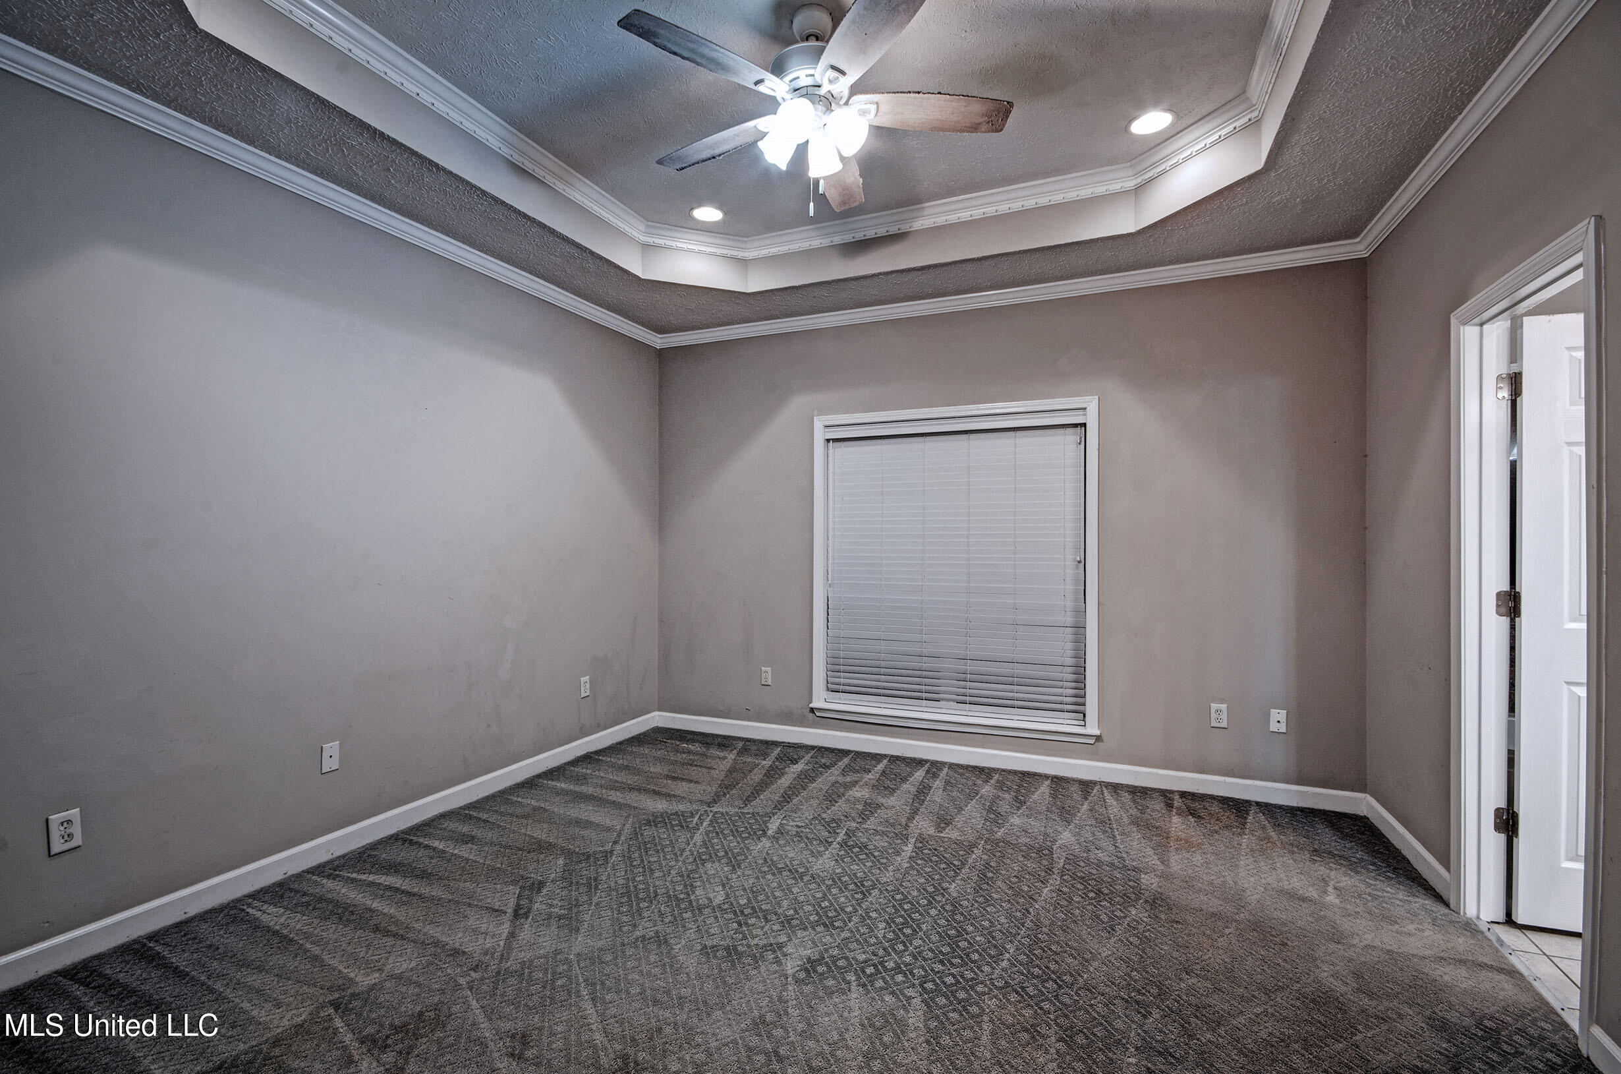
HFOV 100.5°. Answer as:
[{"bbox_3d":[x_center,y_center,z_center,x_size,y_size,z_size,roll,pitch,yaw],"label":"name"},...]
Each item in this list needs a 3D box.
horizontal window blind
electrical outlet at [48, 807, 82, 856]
[{"bbox_3d":[0.816,0.207,4.007,1.512,1.660,0.050,0,0,22],"label":"horizontal window blind"},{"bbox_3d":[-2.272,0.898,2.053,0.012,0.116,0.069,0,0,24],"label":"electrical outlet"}]

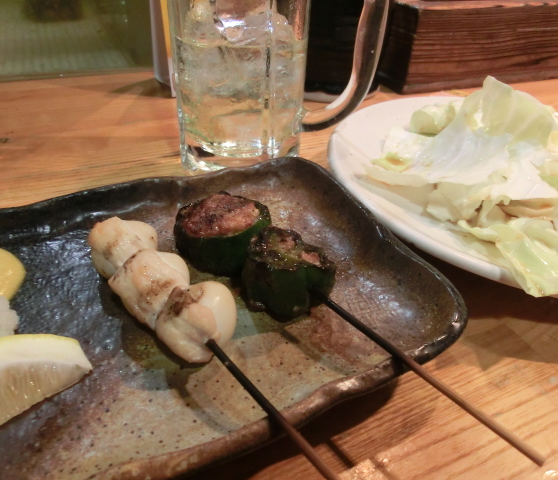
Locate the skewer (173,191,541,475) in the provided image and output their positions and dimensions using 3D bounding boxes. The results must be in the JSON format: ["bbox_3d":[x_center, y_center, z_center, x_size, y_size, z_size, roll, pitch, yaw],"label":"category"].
[{"bbox_3d":[0.015,0.024,0.159,0.041,0.025,0.157,-27,47,-34],"label":"skewer"}]

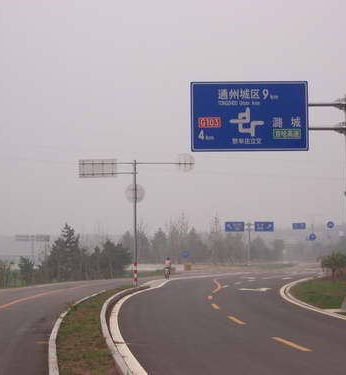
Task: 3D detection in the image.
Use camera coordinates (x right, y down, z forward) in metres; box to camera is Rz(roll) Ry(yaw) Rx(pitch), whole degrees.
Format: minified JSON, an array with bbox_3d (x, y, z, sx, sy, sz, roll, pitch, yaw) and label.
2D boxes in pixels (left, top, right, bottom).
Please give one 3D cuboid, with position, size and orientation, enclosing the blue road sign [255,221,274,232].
[{"bbox_3d":[14.465,6.301,203.000,3.000,1.550,0.150,0,-3,0],"label":"blue road sign"}]

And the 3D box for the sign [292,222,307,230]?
[{"bbox_3d":[18.500,5.704,188.000,2.000,0.970,0.120,0,-3,0],"label":"sign"}]

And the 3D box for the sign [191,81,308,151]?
[{"bbox_3d":[2.681,-2.462,44.700,4.070,2.420,0.120,0,-3,-3],"label":"sign"}]

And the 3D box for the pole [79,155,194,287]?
[{"bbox_3d":[-1.918,1.758,68.500,6.150,7.050,0.300,0,-3,0],"label":"pole"}]

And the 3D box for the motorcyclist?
[{"bbox_3d":[-0.391,5.882,93.000,0.620,1.600,1.800,0,-3,0],"label":"motorcyclist"}]

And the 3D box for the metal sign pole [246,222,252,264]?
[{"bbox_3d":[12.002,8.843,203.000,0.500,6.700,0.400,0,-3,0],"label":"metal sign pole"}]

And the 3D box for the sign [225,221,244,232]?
[{"bbox_3d":[9.807,6.301,203.000,3.000,1.550,0.150,0,-3,0],"label":"sign"}]

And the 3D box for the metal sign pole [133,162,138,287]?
[{"bbox_3d":[-1.988,1.918,68.500,0.180,6.700,0.180,0,-3,0],"label":"metal sign pole"}]

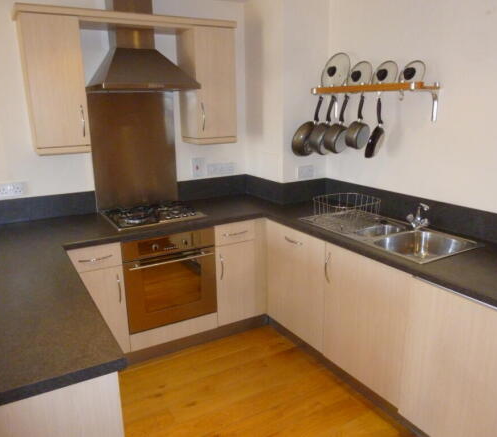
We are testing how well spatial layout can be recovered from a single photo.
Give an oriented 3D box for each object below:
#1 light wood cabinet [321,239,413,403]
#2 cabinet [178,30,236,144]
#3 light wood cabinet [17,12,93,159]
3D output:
[{"bbox_3d":[0.842,0.502,2.371,0.570,0.719,0.588,-9,17,-29],"label":"light wood cabinet"},{"bbox_3d":[-0.294,-0.924,2.999,0.305,0.755,0.318,-9,17,-29],"label":"cabinet"},{"bbox_3d":[-1.141,-0.768,2.480,0.295,0.742,0.320,-9,17,-29],"label":"light wood cabinet"}]

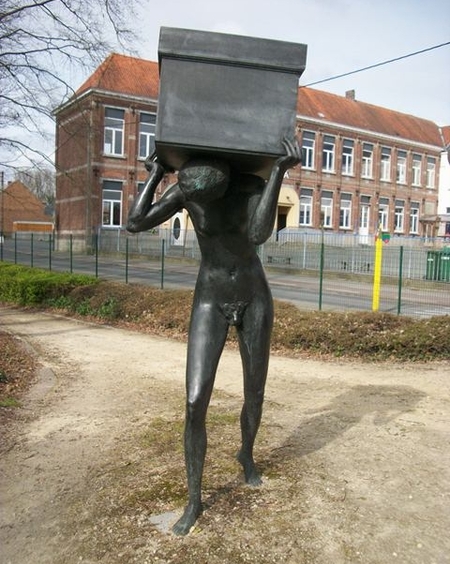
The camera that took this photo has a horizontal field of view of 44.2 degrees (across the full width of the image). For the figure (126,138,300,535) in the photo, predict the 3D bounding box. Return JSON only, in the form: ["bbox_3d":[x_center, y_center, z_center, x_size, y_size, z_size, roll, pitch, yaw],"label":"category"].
[{"bbox_3d":[-0.112,0.289,3.018,0.858,1.954,0.992,2,4,0],"label":"figure"}]

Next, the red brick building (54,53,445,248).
[{"bbox_3d":[5.160,-8.974,44.688,36.160,13.216,5.920,-1,5,-37],"label":"red brick building"}]

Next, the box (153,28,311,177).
[{"bbox_3d":[0.000,-0.831,2.701,0.651,0.503,0.526,5,-2,-5],"label":"box"}]

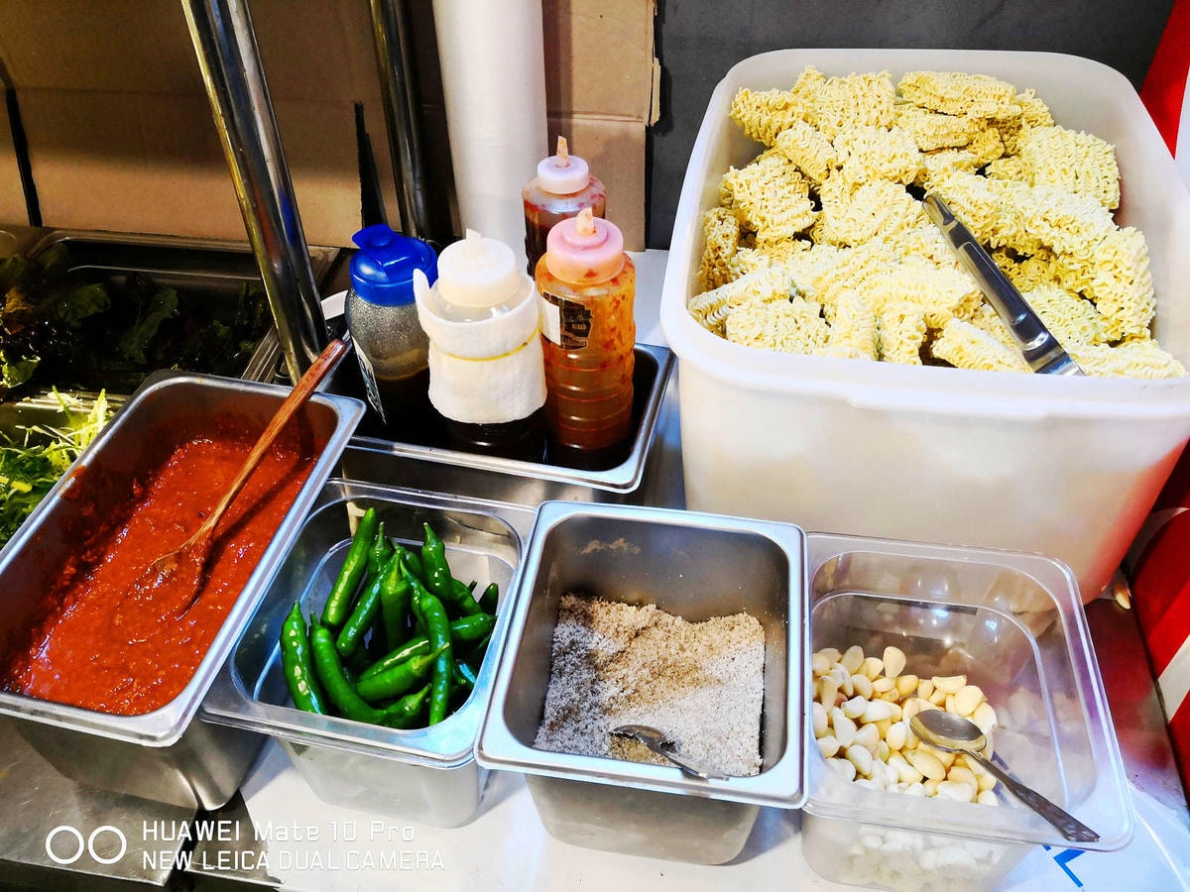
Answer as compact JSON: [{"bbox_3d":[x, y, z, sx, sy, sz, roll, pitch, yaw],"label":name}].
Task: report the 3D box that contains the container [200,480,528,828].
[{"bbox_3d":[-0.118,0.143,0.594,0.162,0.145,0.176,8,44,7],"label":"container"}]

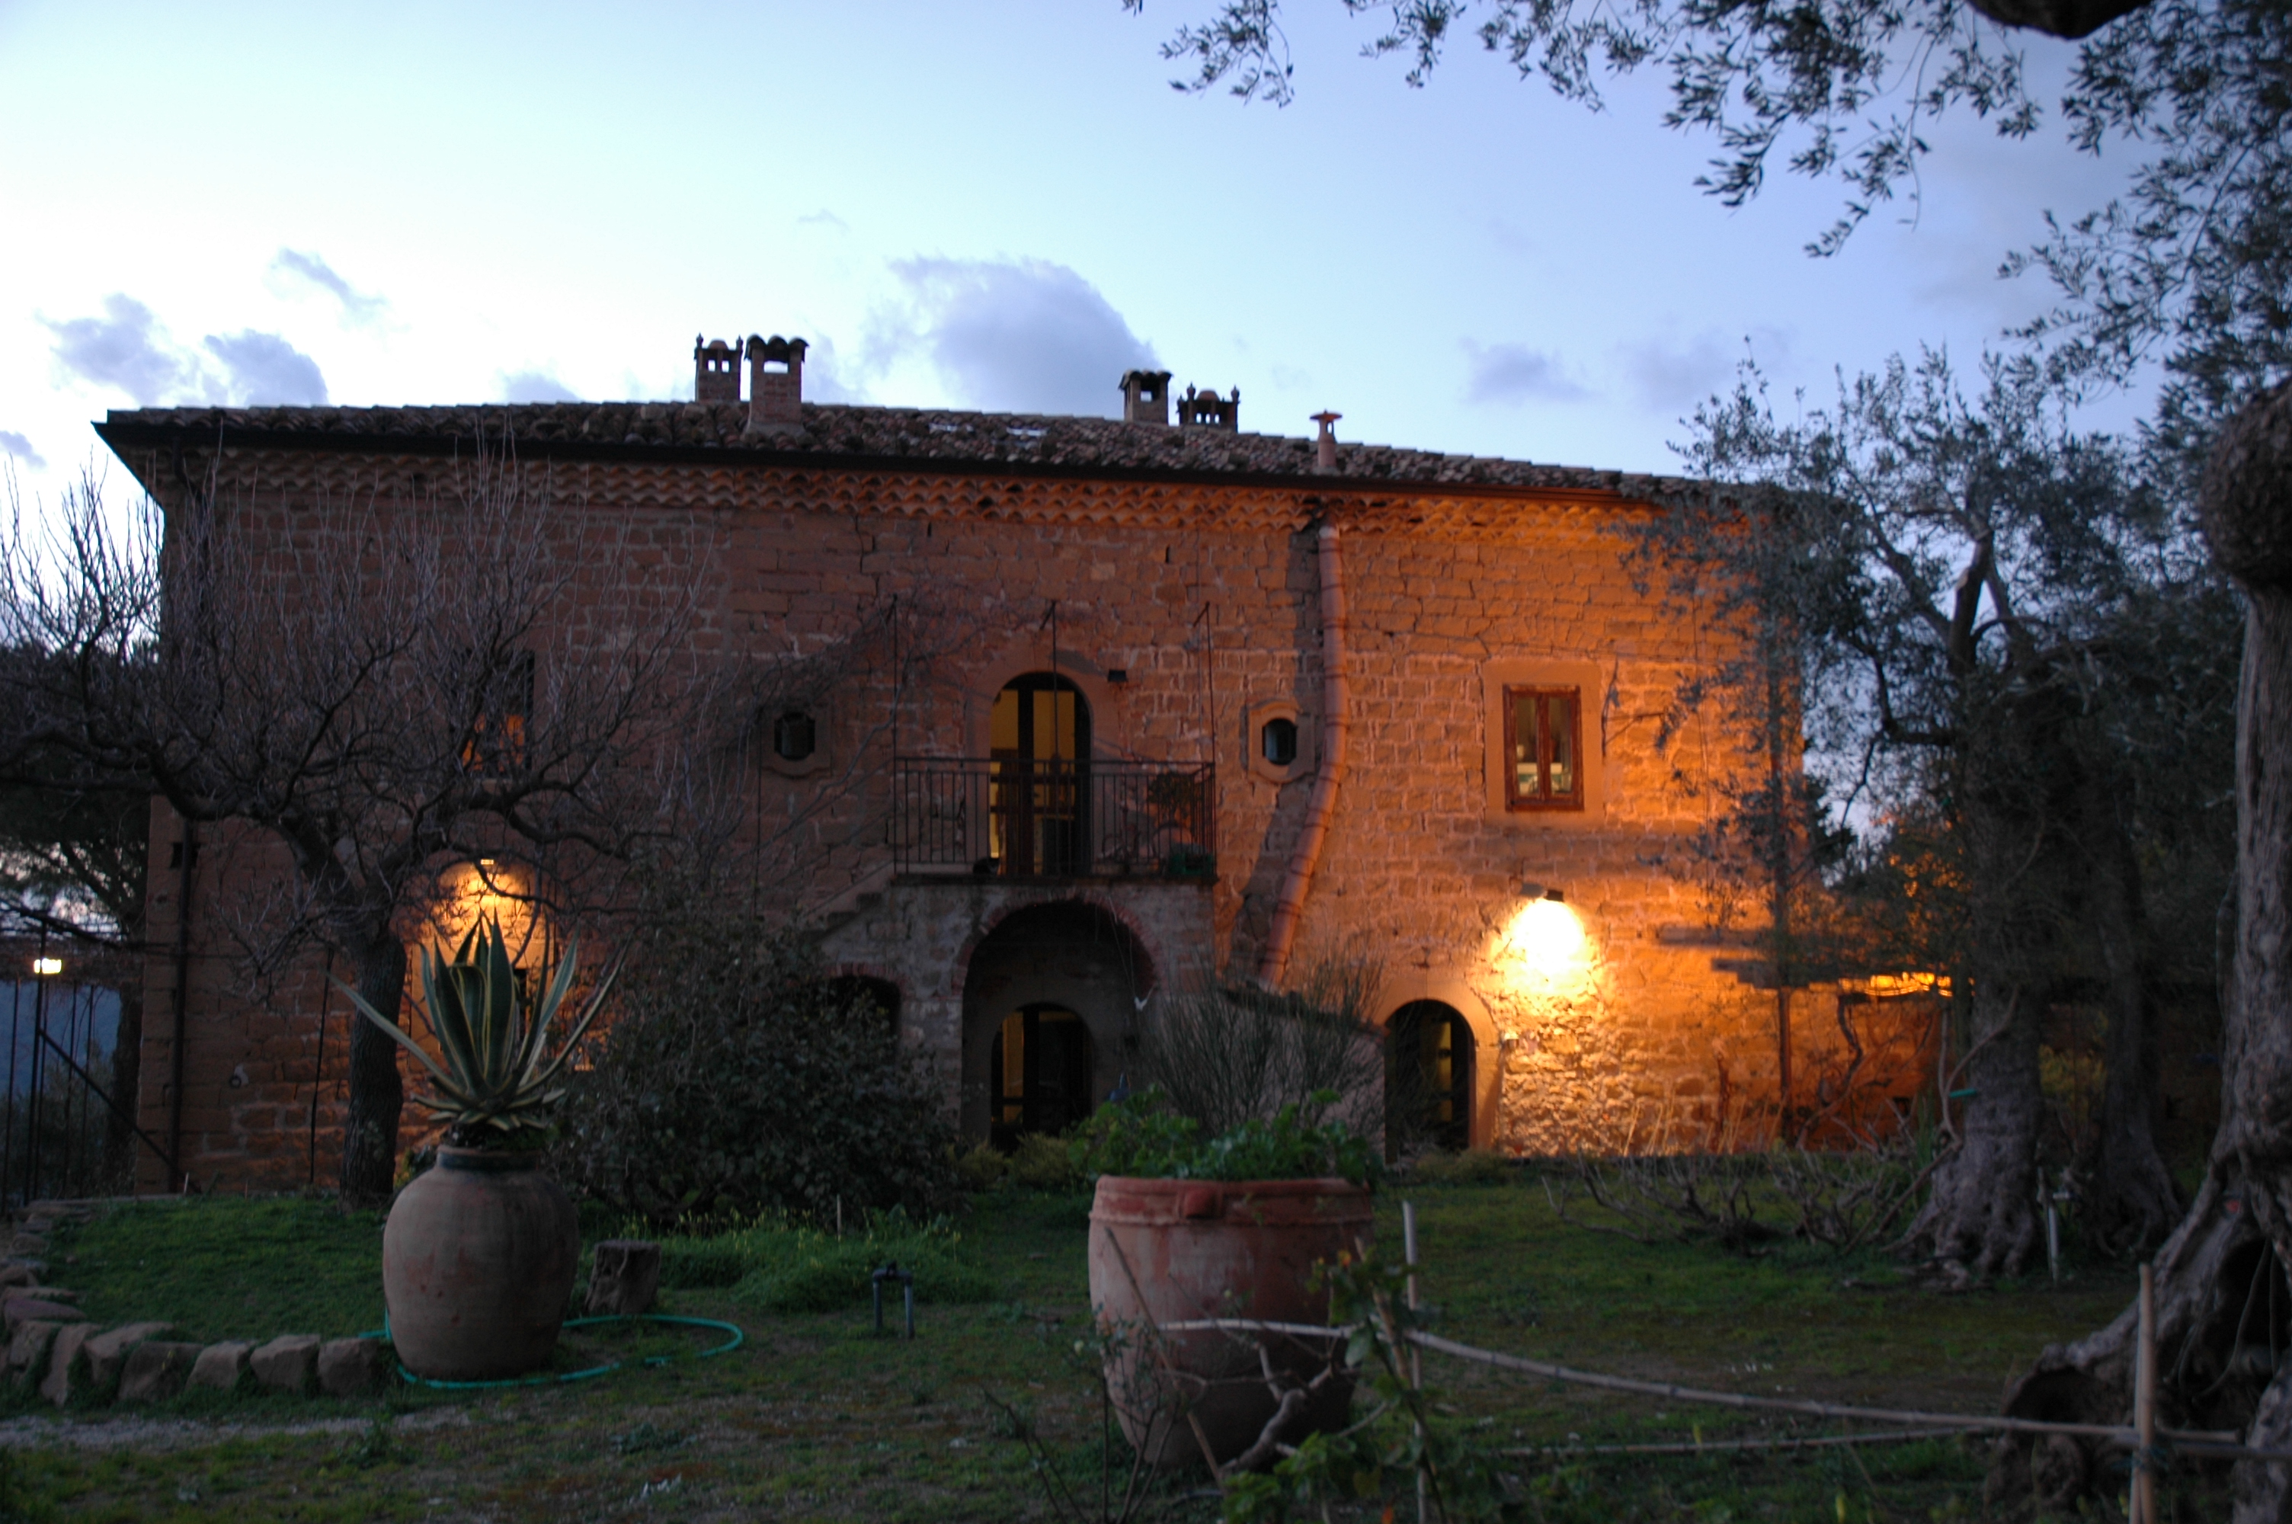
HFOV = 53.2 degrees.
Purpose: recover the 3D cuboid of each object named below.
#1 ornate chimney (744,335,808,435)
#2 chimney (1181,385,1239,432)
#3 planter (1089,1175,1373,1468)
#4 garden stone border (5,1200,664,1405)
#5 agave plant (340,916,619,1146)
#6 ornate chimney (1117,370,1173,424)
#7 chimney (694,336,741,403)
[{"bbox_3d":[-4.120,-4.116,25.486,0.670,1.120,0.670,1,-5,-12],"label":"ornate chimney"},{"bbox_3d":[0.817,-4.485,29.537,0.650,0.630,0.650,1,-5,-12],"label":"chimney"},{"bbox_3d":[0.290,1.870,7.861,0.970,0.920,0.970,0,-5,0],"label":"planter"},{"bbox_3d":[-5.104,2.874,13.515,2.800,0.450,9.300,2,-6,-25],"label":"garden stone border"},{"bbox_3d":[-2.855,1.153,9.836,1.200,0.970,1.120,0,-5,0],"label":"agave plant"},{"bbox_3d":[-0.003,-4.593,29.346,0.600,0.720,0.600,1,-5,-12],"label":"ornate chimney"},{"bbox_3d":[-5.380,-4.828,28.765,0.580,0.880,0.580,1,-5,-12],"label":"chimney"}]

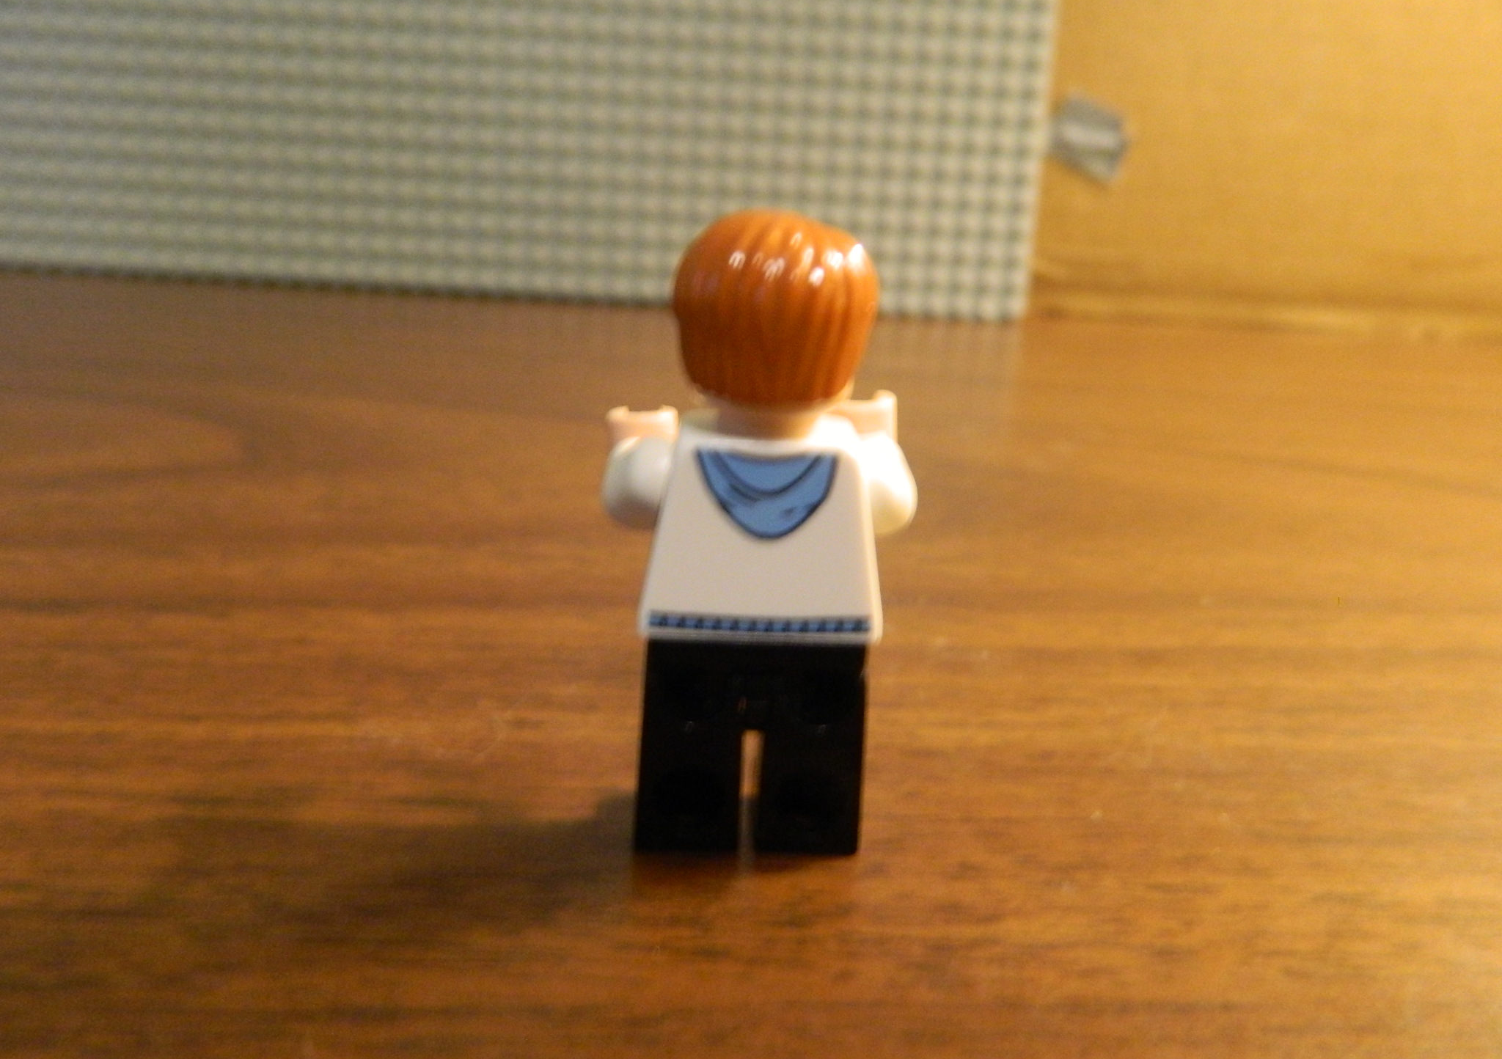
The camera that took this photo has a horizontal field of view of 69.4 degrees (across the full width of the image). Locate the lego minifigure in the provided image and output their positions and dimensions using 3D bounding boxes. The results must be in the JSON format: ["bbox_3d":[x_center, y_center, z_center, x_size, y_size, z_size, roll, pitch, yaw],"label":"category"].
[{"bbox_3d":[0.001,0.000,0.076,0.022,0.042,0.018,2,19,-4],"label":"lego minifigure"}]

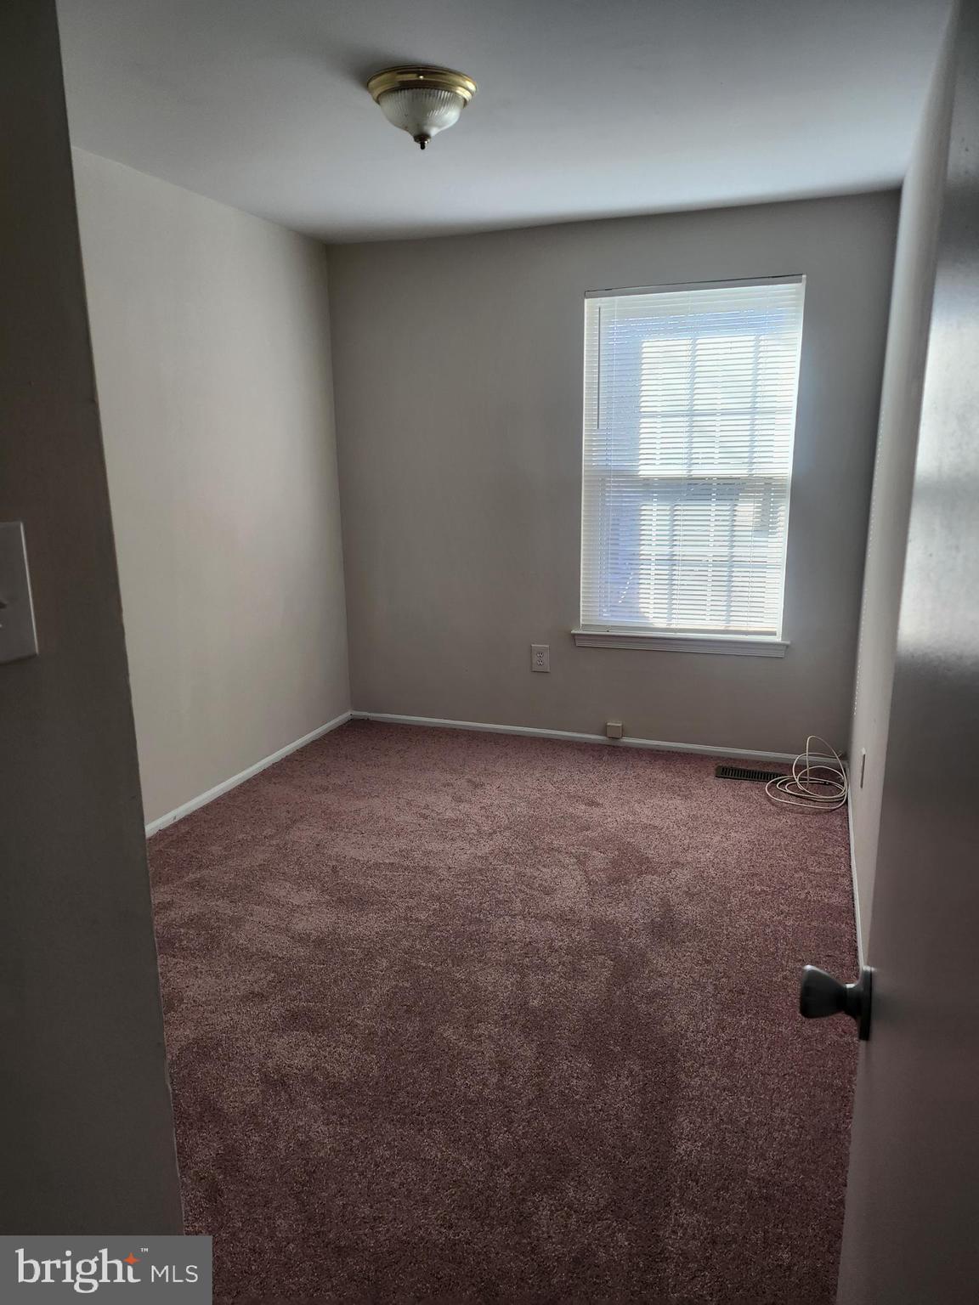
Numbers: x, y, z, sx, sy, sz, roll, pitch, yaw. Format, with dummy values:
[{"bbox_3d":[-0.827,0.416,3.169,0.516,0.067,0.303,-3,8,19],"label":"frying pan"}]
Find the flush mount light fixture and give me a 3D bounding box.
[{"bbox_3d":[-0.180,-1.456,2.465,0.297,0.157,0.297,-1,13,0],"label":"flush mount light fixture"}]

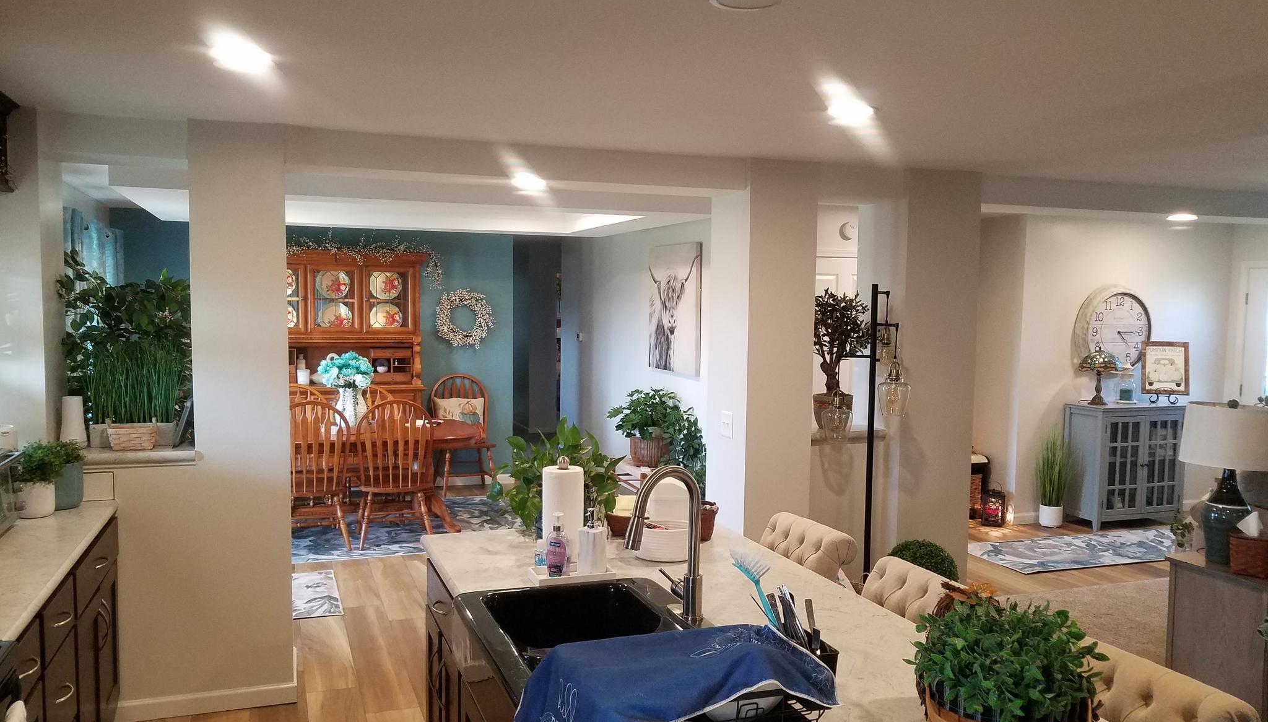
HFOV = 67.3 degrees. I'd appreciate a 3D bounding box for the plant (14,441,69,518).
[{"bbox_3d":[-2.225,0.440,3.573,0.175,0.278,0.170,-1,4,-20],"label":"plant"}]

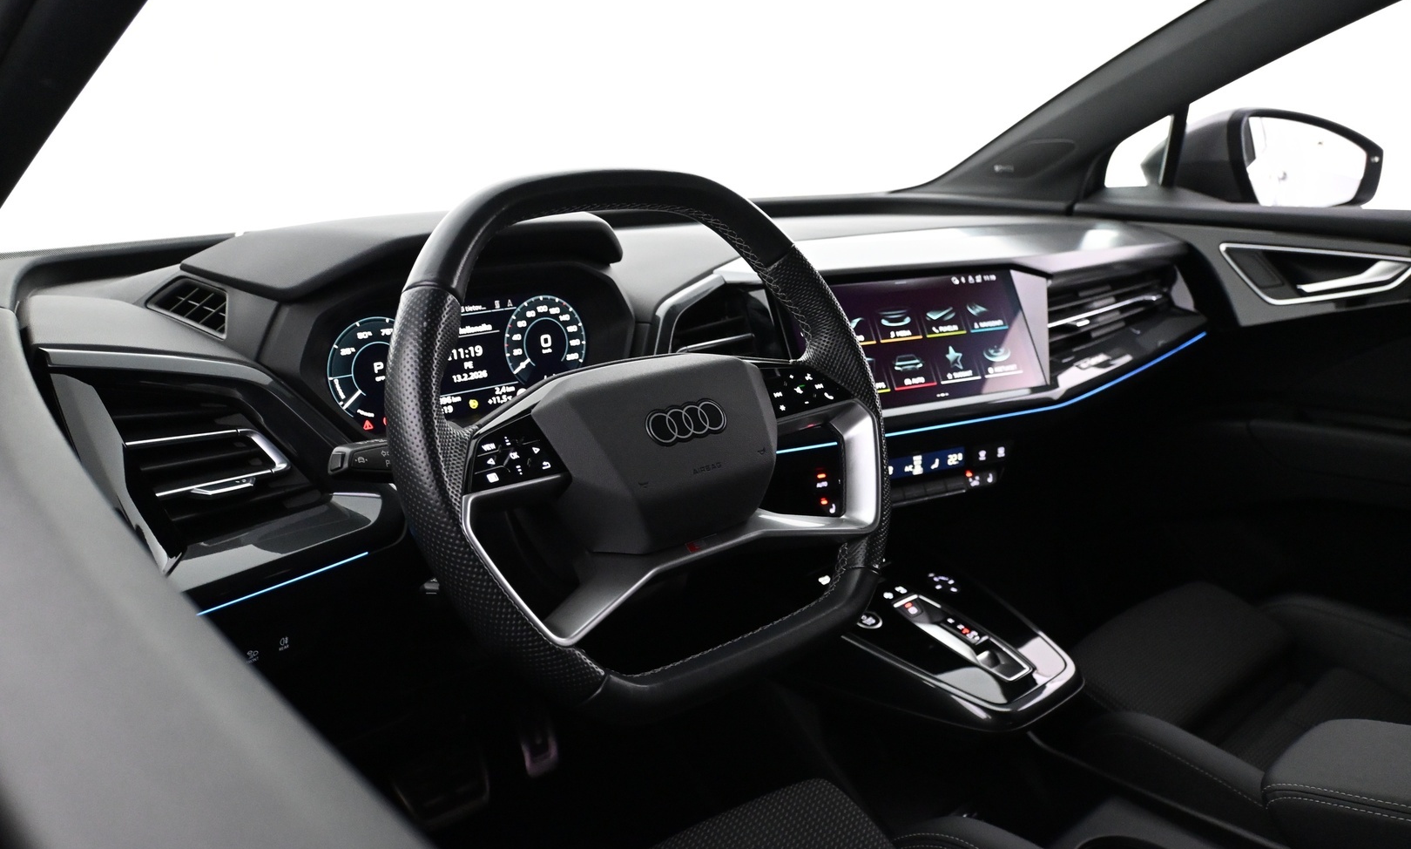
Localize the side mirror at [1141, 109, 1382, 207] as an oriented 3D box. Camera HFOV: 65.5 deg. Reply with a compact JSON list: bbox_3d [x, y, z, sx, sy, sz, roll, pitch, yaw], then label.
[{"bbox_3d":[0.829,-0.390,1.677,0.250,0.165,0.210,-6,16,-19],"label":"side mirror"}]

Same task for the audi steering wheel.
[{"bbox_3d":[-0.035,0.007,0.722,0.373,0.355,0.100,-13,-10,-40],"label":"audi steering wheel"}]

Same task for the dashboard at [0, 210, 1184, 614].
[{"bbox_3d":[0.049,-0.076,1.136,1.380,0.320,0.480,-13,20,-40],"label":"dashboard"}]

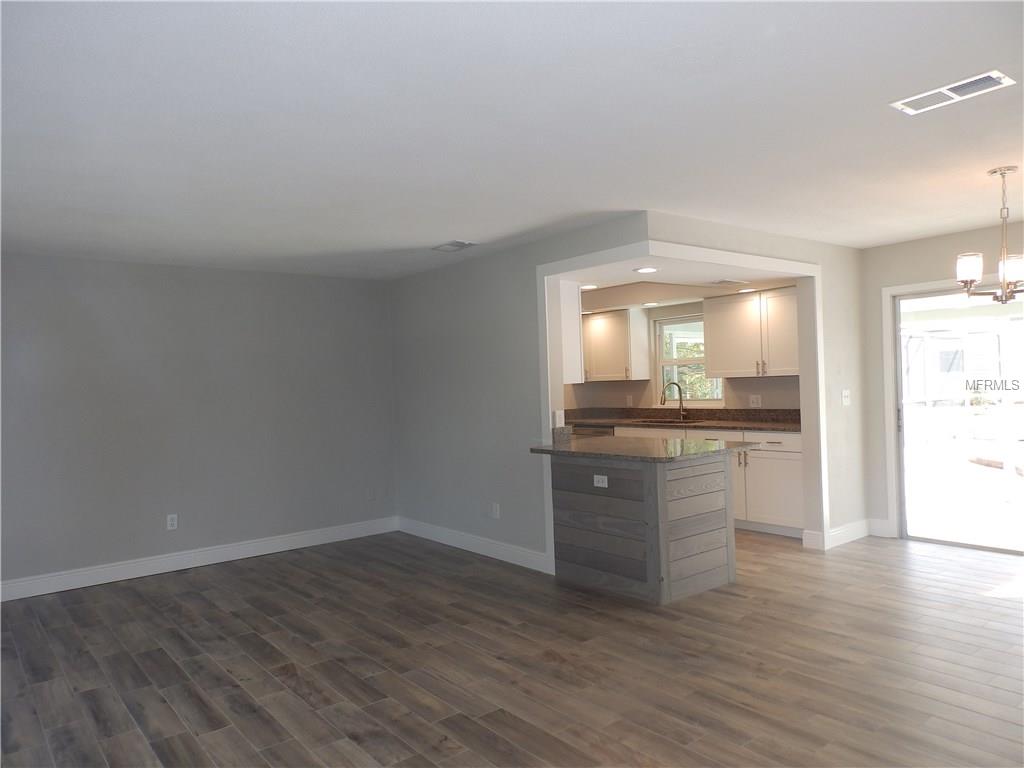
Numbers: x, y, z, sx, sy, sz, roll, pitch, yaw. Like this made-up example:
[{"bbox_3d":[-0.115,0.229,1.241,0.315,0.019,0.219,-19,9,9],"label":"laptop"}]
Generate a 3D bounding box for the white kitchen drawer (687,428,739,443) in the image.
[{"bbox_3d":[2.004,0.499,6.025,0.445,0.153,0.608,-2,0,-37],"label":"white kitchen drawer"}]

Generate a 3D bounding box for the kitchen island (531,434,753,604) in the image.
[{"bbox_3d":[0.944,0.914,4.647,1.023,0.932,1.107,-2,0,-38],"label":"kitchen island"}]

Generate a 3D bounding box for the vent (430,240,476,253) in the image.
[{"bbox_3d":[-0.438,-1.034,4.926,0.190,0.020,0.334,-2,0,-41],"label":"vent"}]

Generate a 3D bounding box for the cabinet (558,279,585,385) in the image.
[{"bbox_3d":[0.259,-0.383,5.139,0.326,0.780,0.494,-2,0,-37],"label":"cabinet"}]

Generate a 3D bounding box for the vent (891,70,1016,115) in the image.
[{"bbox_3d":[1.639,-1.074,2.432,0.190,0.017,0.345,-2,0,-37],"label":"vent"}]

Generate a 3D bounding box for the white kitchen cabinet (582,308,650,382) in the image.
[{"bbox_3d":[1.171,-0.420,7.445,0.326,0.780,0.741,-2,0,-37],"label":"white kitchen cabinet"}]

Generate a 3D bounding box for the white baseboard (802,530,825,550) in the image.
[{"bbox_3d":[2.429,1.259,5.246,0.020,0.139,0.167,-2,0,-41],"label":"white baseboard"}]

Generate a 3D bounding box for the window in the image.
[{"bbox_3d":[1.930,-0.263,7.097,0.100,0.964,0.792,-2,0,-41],"label":"window"}]

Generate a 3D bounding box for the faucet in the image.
[{"bbox_3d":[1.725,0.188,6.979,0.240,0.413,0.105,-2,0,-41],"label":"faucet"}]

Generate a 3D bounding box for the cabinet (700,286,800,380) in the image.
[{"bbox_3d":[2.453,-0.466,6.193,0.321,0.789,1.155,-2,0,-41],"label":"cabinet"}]

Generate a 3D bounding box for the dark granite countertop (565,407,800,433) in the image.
[{"bbox_3d":[1.680,0.360,6.869,0.633,0.162,3.226,-2,0,-41],"label":"dark granite countertop"}]

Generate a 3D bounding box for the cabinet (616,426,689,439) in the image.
[{"bbox_3d":[1.540,0.517,6.634,0.445,0.153,0.919,-2,0,-37],"label":"cabinet"}]

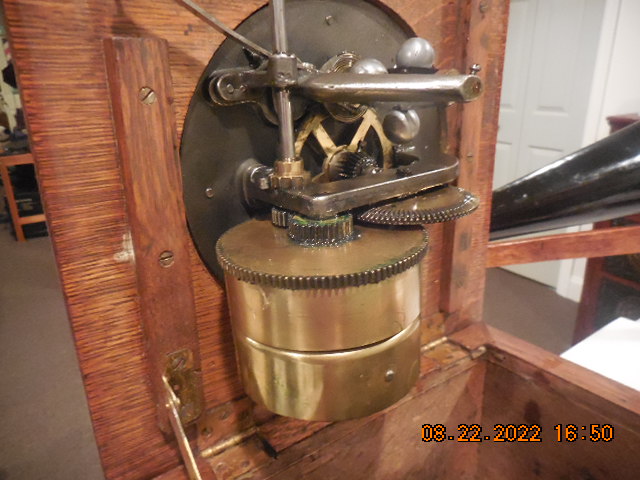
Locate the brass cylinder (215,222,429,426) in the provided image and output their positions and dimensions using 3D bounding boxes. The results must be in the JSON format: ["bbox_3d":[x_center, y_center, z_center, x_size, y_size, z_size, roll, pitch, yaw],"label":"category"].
[{"bbox_3d":[0.003,0.028,0.210,0.090,0.062,0.090,-3,19,0],"label":"brass cylinder"}]

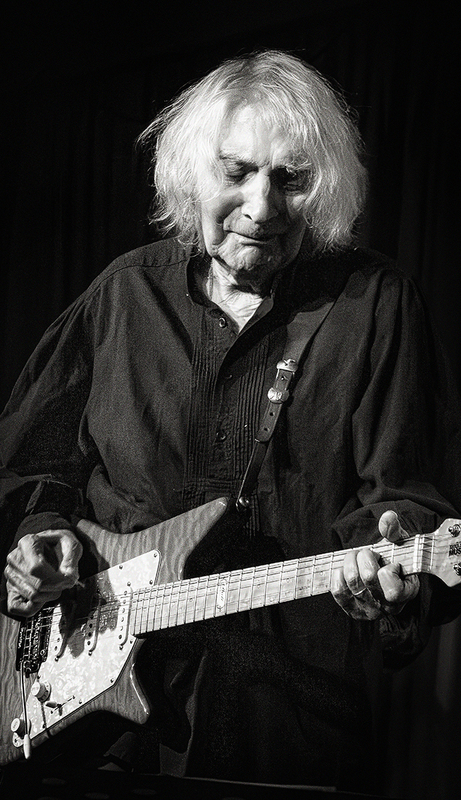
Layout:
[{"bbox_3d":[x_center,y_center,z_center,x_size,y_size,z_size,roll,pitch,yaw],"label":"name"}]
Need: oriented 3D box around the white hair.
[{"bbox_3d":[0.029,-0.285,3.280,0.260,0.245,0.240,8,19,-11],"label":"white hair"}]

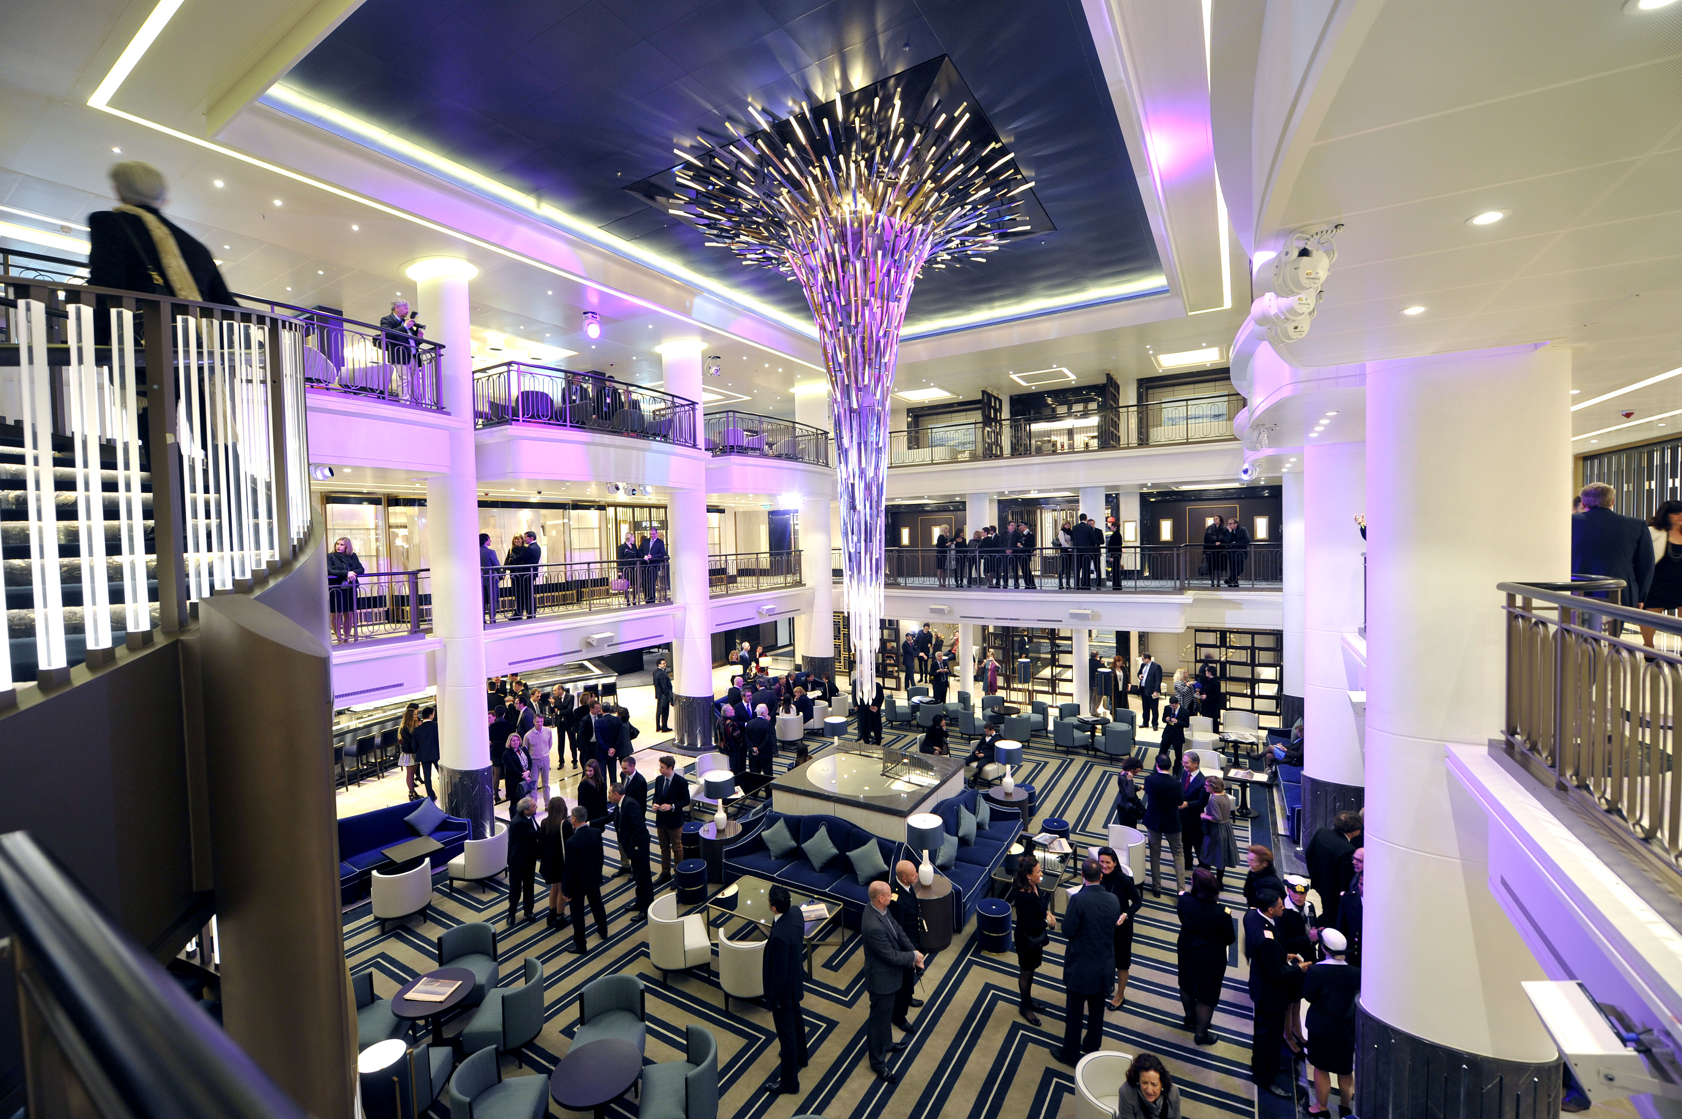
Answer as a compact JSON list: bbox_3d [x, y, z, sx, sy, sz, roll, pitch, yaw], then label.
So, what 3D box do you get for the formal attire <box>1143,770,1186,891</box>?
[{"bbox_3d":[4.421,3.689,8.898,0.540,1.680,0.340,0,2,32],"label":"formal attire"}]

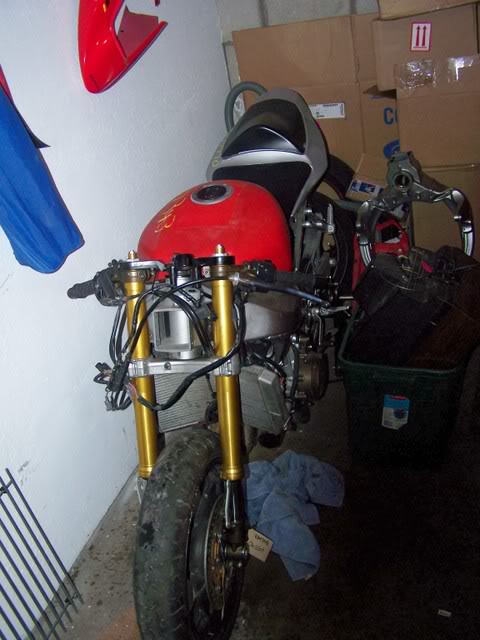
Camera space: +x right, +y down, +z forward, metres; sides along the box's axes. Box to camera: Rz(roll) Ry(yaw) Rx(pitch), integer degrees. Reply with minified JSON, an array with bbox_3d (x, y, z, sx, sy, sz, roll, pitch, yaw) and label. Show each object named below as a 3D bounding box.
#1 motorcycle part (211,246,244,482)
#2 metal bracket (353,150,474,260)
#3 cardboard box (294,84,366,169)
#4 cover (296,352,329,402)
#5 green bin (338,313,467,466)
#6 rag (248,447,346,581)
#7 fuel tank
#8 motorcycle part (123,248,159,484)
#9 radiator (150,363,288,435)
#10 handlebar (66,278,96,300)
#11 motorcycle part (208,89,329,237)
[{"bbox_3d":[-0.031,0.104,1.638,0.056,0.551,0.056,-2,4,15],"label":"motorcycle part"},{"bbox_3d":[0.605,-0.375,2.450,0.400,0.440,0.220,1,31,22],"label":"metal bracket"},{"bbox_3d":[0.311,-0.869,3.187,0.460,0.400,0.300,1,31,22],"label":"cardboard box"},{"bbox_3d":[0.227,0.176,2.159,0.070,0.140,0.140,-2,30,17],"label":"cover"},{"bbox_3d":[0.590,0.166,2.367,0.380,0.410,0.500,1,31,22],"label":"green bin"},{"bbox_3d":[0.161,0.580,2.115,0.320,0.090,0.430,-7,29,9],"label":"rag"},{"bbox_3d":[-0.051,-0.262,1.951,0.380,0.240,0.500,-2,30,17],"label":"fuel tank"},{"bbox_3d":[-0.245,0.111,1.696,0.056,0.551,0.056,-2,4,15],"label":"motorcycle part"},{"bbox_3d":[-0.036,0.214,1.998,0.350,0.210,0.110,-2,30,17],"label":"radiator"},{"bbox_3d":[-0.408,-0.084,1.808,0.115,0.040,0.040,-11,23,40],"label":"handlebar"},{"bbox_3d":[0.116,-0.562,2.432,0.370,0.320,0.720,-2,30,17],"label":"motorcycle part"}]

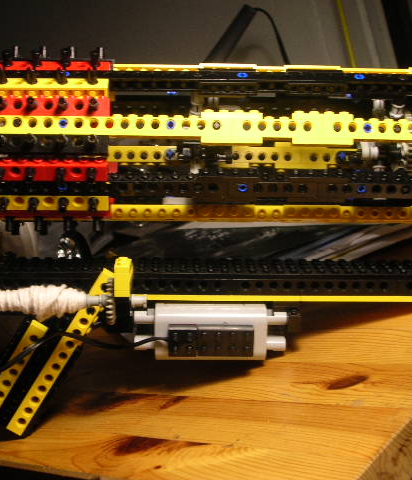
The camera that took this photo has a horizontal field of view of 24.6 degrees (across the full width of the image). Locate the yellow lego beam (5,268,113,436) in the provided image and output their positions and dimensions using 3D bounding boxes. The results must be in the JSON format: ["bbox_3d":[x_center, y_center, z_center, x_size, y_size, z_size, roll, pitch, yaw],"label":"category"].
[{"bbox_3d":[-0.083,0.066,0.550,0.112,0.010,0.008,-58,9,10],"label":"yellow lego beam"}]

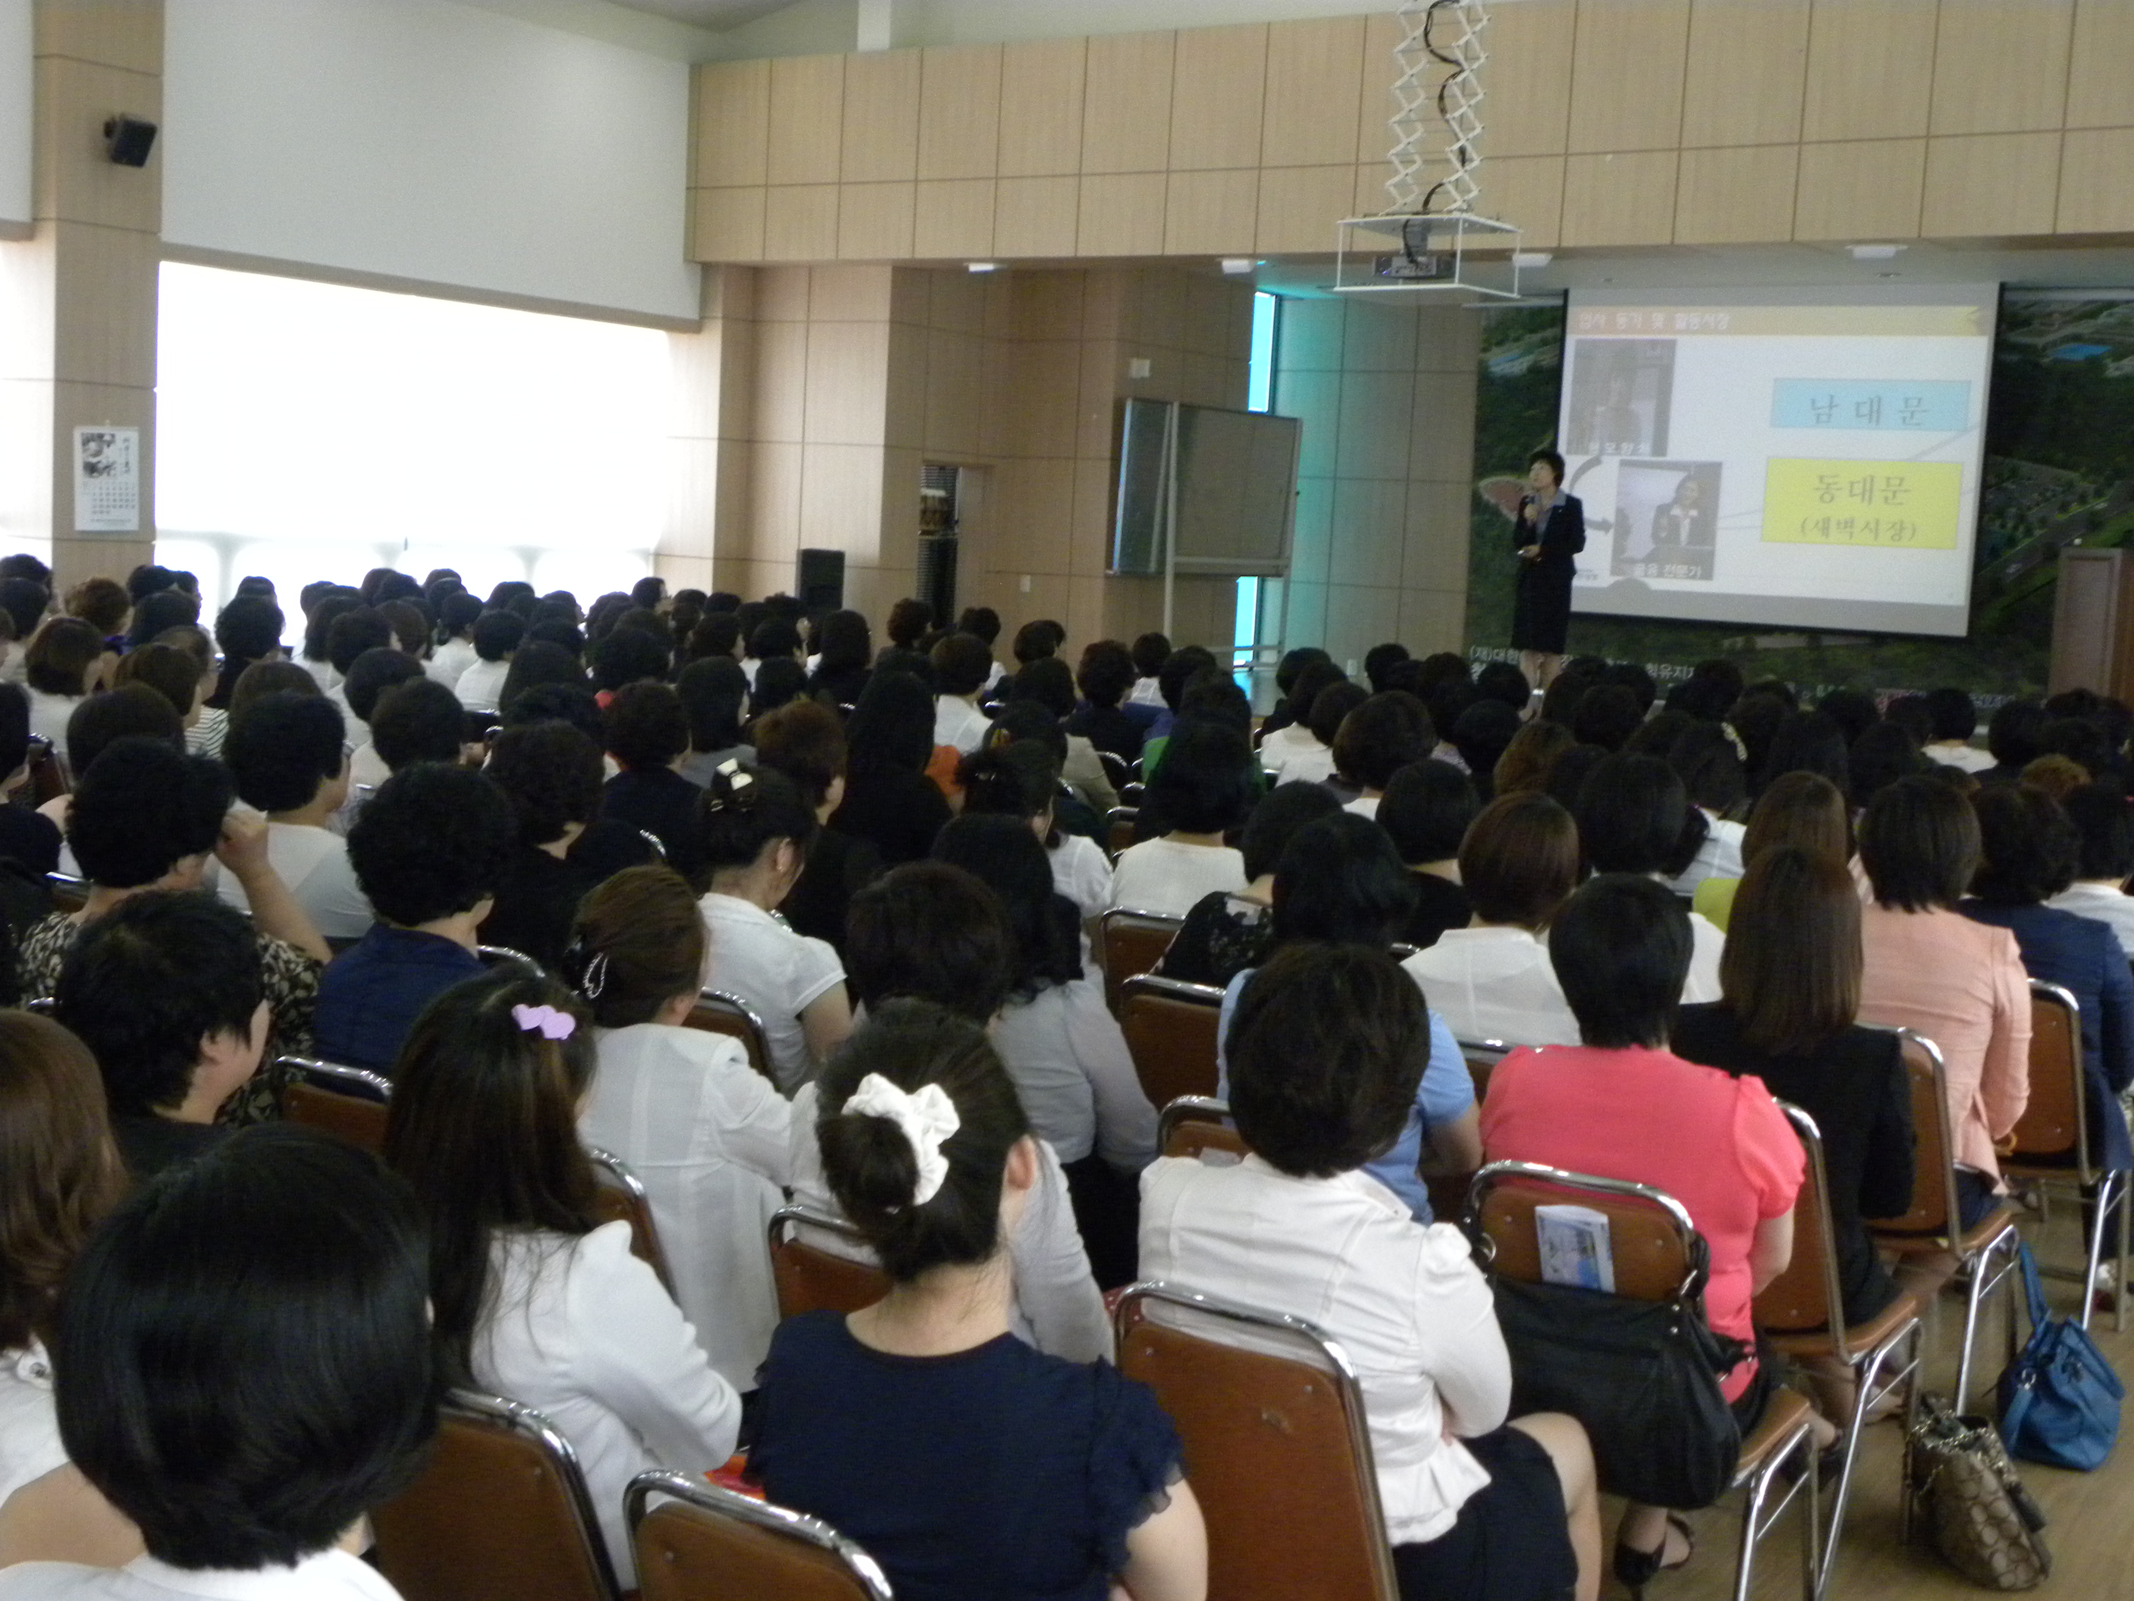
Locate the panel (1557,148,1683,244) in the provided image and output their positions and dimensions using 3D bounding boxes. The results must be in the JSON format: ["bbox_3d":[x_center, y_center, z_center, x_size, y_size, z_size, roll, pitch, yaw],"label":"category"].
[{"bbox_3d":[3.283,-3.563,14.973,0.715,0.541,0.030,8,8,35],"label":"panel"}]

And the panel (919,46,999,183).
[{"bbox_3d":[-0.646,-4.162,15.313,0.607,0.791,0.030,7,7,33],"label":"panel"}]

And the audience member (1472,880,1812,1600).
[{"bbox_3d":[0.934,0.741,4.217,0.500,1.280,0.720,6,7,28],"label":"audience member"}]

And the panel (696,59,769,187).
[{"bbox_3d":[-2.130,-4.302,16.087,0.610,0.790,0.030,7,7,34],"label":"panel"}]

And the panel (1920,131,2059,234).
[{"bbox_3d":[4.422,-2.943,12.091,0.625,0.476,0.030,7,7,33],"label":"panel"}]

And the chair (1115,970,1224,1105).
[{"bbox_3d":[0.356,0.777,5.199,0.440,0.890,0.580,7,7,34],"label":"chair"}]

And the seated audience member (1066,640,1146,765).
[{"bbox_3d":[0.236,-0.126,11.949,0.470,1.275,0.720,6,7,28],"label":"seated audience member"}]

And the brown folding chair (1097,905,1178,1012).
[{"bbox_3d":[0.345,0.682,6.103,0.440,0.890,0.580,7,7,30],"label":"brown folding chair"}]

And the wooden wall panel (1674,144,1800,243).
[{"bbox_3d":[3.863,-3.487,14.563,0.715,0.541,0.030,8,8,35],"label":"wooden wall panel"}]

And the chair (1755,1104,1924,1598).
[{"bbox_3d":[1.219,0.899,4.473,0.440,0.890,0.580,7,7,35],"label":"chair"}]

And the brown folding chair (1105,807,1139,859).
[{"bbox_3d":[0.377,0.444,8.880,0.420,0.831,0.500,6,7,27],"label":"brown folding chair"}]

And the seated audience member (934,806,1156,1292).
[{"bbox_3d":[-0.047,0.646,4.677,0.470,1.270,0.720,7,7,34],"label":"seated audience member"}]

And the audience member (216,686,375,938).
[{"bbox_3d":[-1.581,0.411,5.633,0.460,1.320,0.740,7,7,34],"label":"audience member"}]

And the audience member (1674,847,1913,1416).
[{"bbox_3d":[1.332,0.700,4.505,0.460,1.270,0.870,8,8,35],"label":"audience member"}]

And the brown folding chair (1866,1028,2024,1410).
[{"bbox_3d":[1.665,0.849,5.179,0.440,0.890,0.580,7,7,34],"label":"brown folding chair"}]

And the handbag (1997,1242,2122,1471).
[{"bbox_3d":[2.056,1.128,5.172,0.280,0.420,0.180,5,7,22],"label":"handbag"}]

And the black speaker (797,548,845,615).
[{"bbox_3d":[-1.618,-1.371,16.525,0.290,0.520,0.270,2,6,-12],"label":"black speaker"}]

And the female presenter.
[{"bbox_3d":[2.841,-1.280,15.145,0.470,1.630,0.360,8,8,40],"label":"female presenter"}]

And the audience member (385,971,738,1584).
[{"bbox_3d":[-0.521,0.807,2.919,0.470,1.280,0.720,7,7,34],"label":"audience member"}]

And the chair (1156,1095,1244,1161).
[{"bbox_3d":[0.398,0.890,4.112,0.430,0.865,0.540,8,8,37],"label":"chair"}]

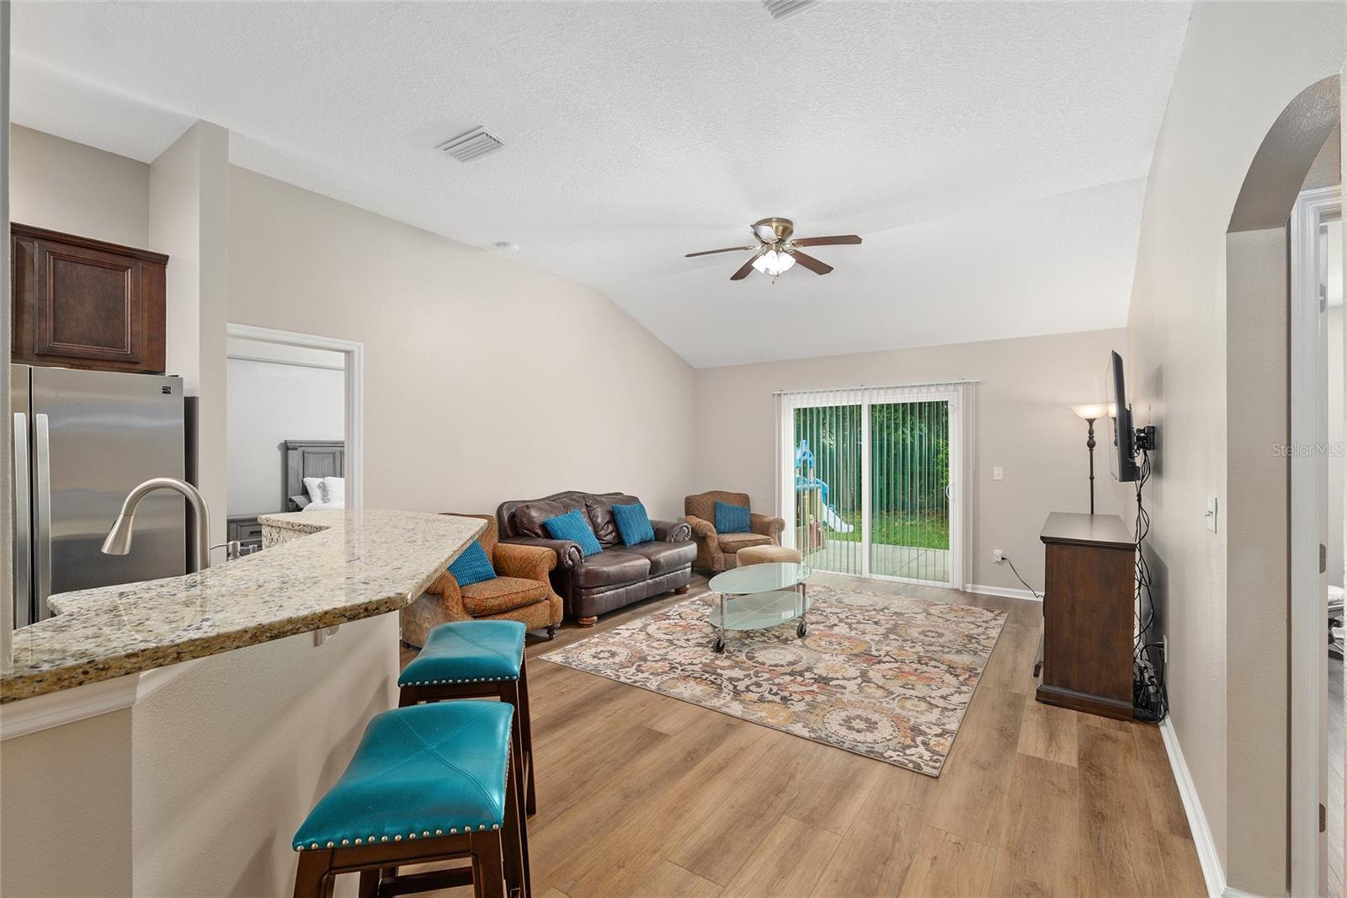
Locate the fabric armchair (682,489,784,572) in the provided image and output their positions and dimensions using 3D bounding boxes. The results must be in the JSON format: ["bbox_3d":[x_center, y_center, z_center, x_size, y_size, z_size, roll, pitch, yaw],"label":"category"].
[{"bbox_3d":[0.659,0.949,6.335,0.940,0.880,0.910,0,0,-16],"label":"fabric armchair"}]

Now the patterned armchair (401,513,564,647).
[{"bbox_3d":[-1.406,0.939,4.025,0.910,0.895,0.920,0,0,36],"label":"patterned armchair"}]

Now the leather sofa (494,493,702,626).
[{"bbox_3d":[-0.625,0.897,5.146,0.940,0.980,1.730,0,0,36],"label":"leather sofa"}]

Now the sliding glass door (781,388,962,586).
[{"bbox_3d":[2.063,0.374,6.078,1.930,2.030,0.120,0,0,36],"label":"sliding glass door"}]

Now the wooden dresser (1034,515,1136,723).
[{"bbox_3d":[2.620,0.935,3.590,0.425,0.905,1.510,0,0,36],"label":"wooden dresser"}]

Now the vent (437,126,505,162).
[{"bbox_3d":[-1.125,-1.676,3.122,0.400,0.025,0.190,0,0,36],"label":"vent"}]

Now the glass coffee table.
[{"bbox_3d":[0.690,1.180,4.281,0.600,0.415,1.250,0,0,36],"label":"glass coffee table"}]

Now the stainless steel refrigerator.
[{"bbox_3d":[-3.019,0.510,2.645,0.830,1.750,0.910,0,0,36],"label":"stainless steel refrigerator"}]

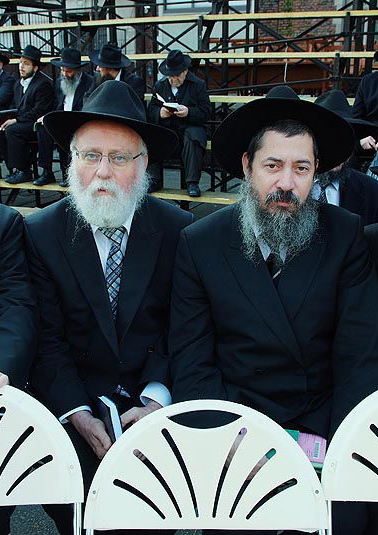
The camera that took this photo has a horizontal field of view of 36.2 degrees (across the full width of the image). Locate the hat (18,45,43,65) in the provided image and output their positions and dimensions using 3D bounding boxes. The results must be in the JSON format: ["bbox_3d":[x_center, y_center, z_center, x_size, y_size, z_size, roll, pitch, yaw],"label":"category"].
[{"bbox_3d":[-1.441,-1.897,5.175,0.290,0.135,0.320,13,10,38],"label":"hat"}]

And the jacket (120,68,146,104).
[{"bbox_3d":[-0.622,-1.430,5.104,0.520,0.660,0.400,7,18,24],"label":"jacket"}]

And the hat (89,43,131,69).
[{"bbox_3d":[-0.677,-1.828,4.987,0.320,0.145,0.360,12,27,36],"label":"hat"}]

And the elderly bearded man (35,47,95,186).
[{"bbox_3d":[-1.117,-1.356,5.230,0.520,1.200,0.740,7,18,23],"label":"elderly bearded man"}]

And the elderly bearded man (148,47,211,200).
[{"bbox_3d":[-0.073,-1.225,4.956,0.540,1.170,0.720,3,17,12],"label":"elderly bearded man"}]

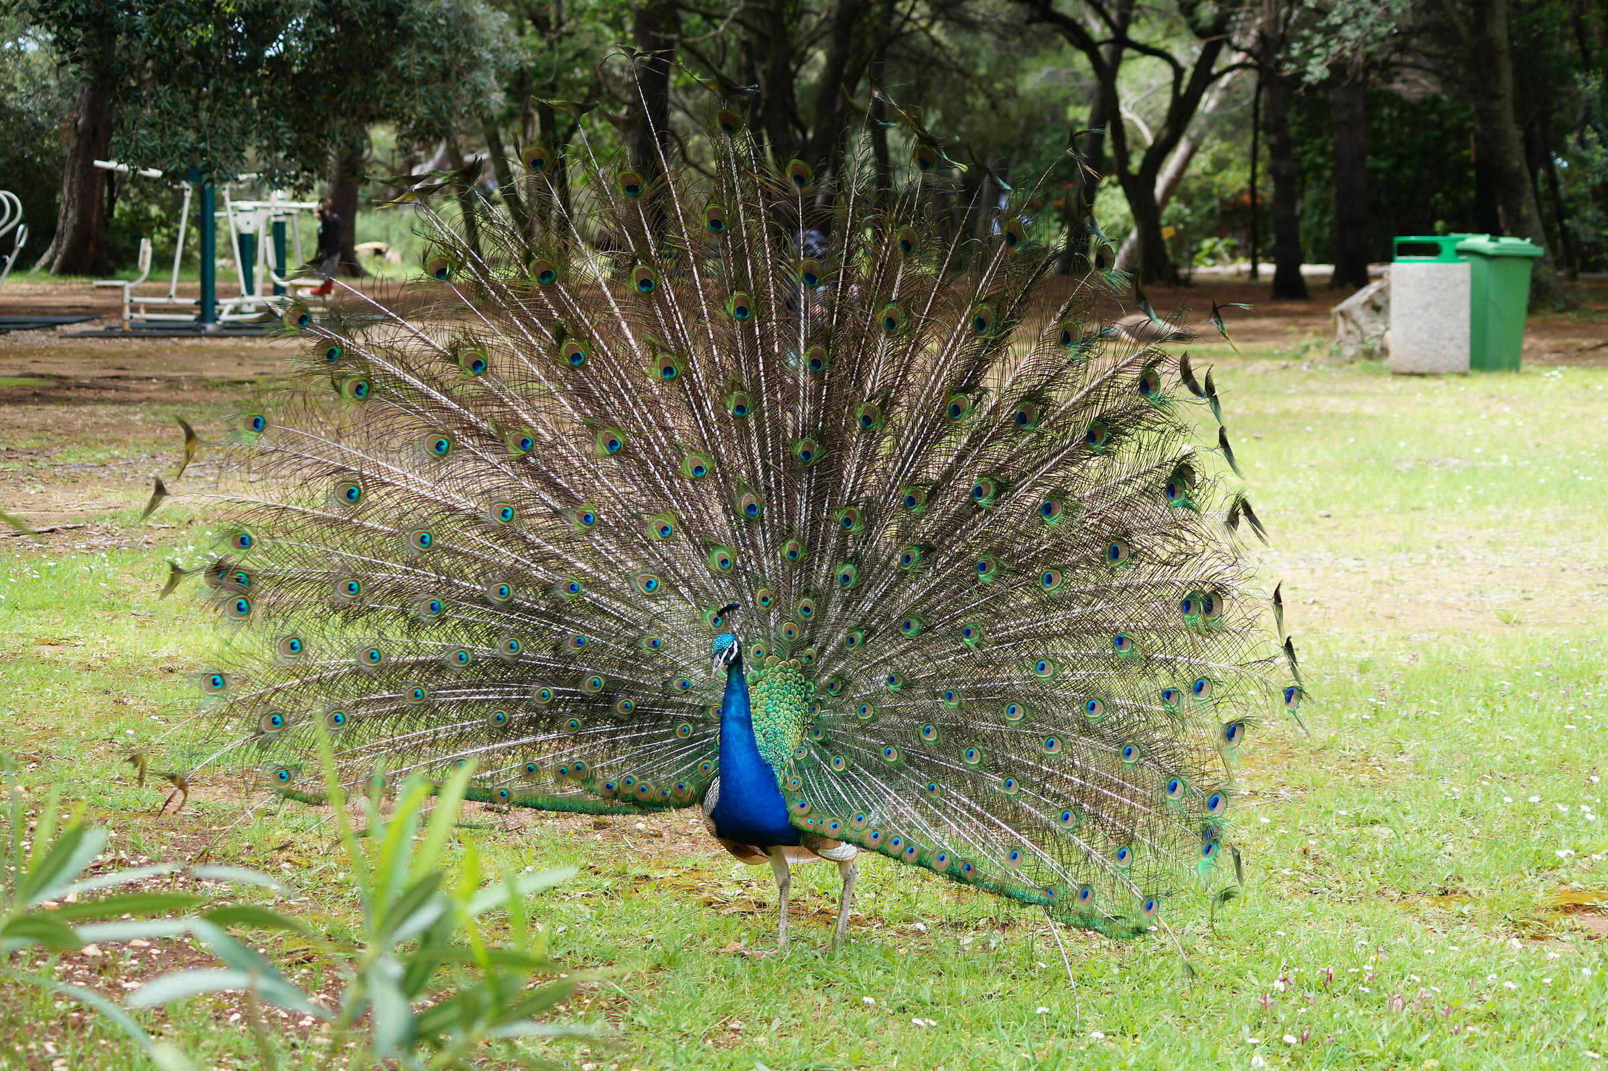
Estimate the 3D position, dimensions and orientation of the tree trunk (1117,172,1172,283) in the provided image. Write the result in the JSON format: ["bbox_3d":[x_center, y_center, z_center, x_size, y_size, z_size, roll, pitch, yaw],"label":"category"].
[{"bbox_3d":[4.417,-4.020,47.500,0.680,1.468,0.600,0,6,0],"label":"tree trunk"}]

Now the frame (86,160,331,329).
[{"bbox_3d":[-5.477,-2.651,33.500,2.180,1.564,0.800,0,6,-5],"label":"frame"}]

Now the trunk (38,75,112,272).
[{"bbox_3d":[-10.110,-5.040,50.800,1.050,2.878,0.950,0,6,0],"label":"trunk"}]

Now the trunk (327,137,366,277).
[{"bbox_3d":[-6.282,-4.507,50.300,0.550,1.917,0.520,0,6,0],"label":"trunk"}]

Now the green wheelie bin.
[{"bbox_3d":[4.972,-1.670,26.300,0.520,1.000,0.600,-3,6,-27],"label":"green wheelie bin"}]

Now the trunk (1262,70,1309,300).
[{"bbox_3d":[5.493,-4.004,41.800,0.500,2.626,0.480,0,6,0],"label":"trunk"}]

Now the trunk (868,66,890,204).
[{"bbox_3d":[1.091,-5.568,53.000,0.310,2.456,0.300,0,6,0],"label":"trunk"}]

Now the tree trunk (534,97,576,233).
[{"bbox_3d":[-3.814,-5.527,56.000,0.550,2.307,0.500,0,6,0],"label":"tree trunk"}]

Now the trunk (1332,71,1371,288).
[{"bbox_3d":[6.746,-4.368,45.200,0.480,2.669,0.460,0,6,0],"label":"trunk"}]

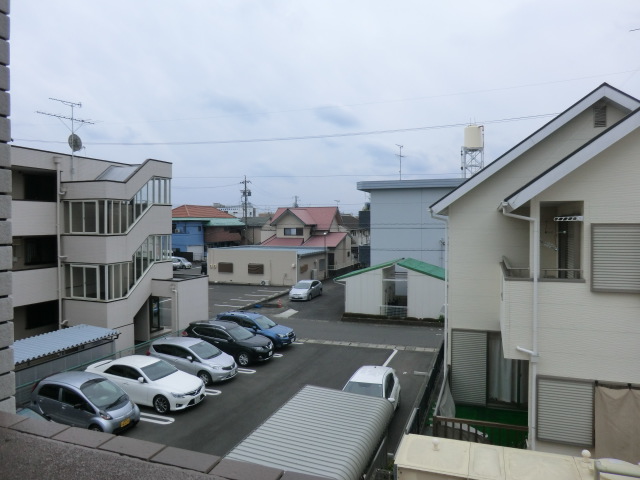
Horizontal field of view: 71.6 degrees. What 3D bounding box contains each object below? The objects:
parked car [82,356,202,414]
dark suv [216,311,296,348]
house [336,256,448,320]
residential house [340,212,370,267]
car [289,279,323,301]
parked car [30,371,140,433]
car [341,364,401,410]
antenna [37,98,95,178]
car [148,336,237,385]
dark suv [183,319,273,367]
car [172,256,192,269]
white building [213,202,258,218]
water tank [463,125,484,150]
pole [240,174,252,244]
[{"bbox_3d":[-6.326,5.065,16.281,4.730,1.440,1.800,1,2,24],"label":"parked car"},{"bbox_3d":[-3.613,5.027,25.175,4.450,1.590,1.790,1,2,21],"label":"dark suv"},{"bbox_3d":[5.667,3.227,30.659,8.534,3.860,4.400,1,2,22],"label":"house"},{"bbox_3d":[5.521,0.203,71.000,9.000,8.300,8.000,0,2,20],"label":"residential house"},{"bbox_3d":[-1.156,4.409,39.300,1.740,1.490,4.420,1,2,21],"label":"car"},{"bbox_3d":[-7.734,5.374,14.574,3.400,1.580,1.475,1,2,21],"label":"parked car"},{"bbox_3d":[1.630,5.402,14.850,1.700,1.470,4.400,0,2,20],"label":"car"},{"bbox_3d":[-11.529,-4.598,20.100,1.100,3.550,2.550,1,2,31],"label":"antenna"},{"bbox_3d":[-5.304,4.933,18.727,4.100,1.525,1.700,1,2,24],"label":"car"},{"bbox_3d":[-4.285,4.748,21.091,4.640,1.720,1.820,1,2,24],"label":"dark suv"},{"bbox_3d":[-20.354,3.282,62.500,4.200,1.520,1.700,0,2,15],"label":"car"},{"bbox_3d":[-27.094,-4.385,139.931,15.000,14.200,11.000,0,2,-2],"label":"white building"},{"bbox_3d":[18.083,-11.943,51.597,2.150,2.550,2.150,1,2,22],"label":"water tank"},{"bbox_3d":[-11.992,-3.510,71.920,1.900,13.700,1.000,1,2,20],"label":"pole"}]

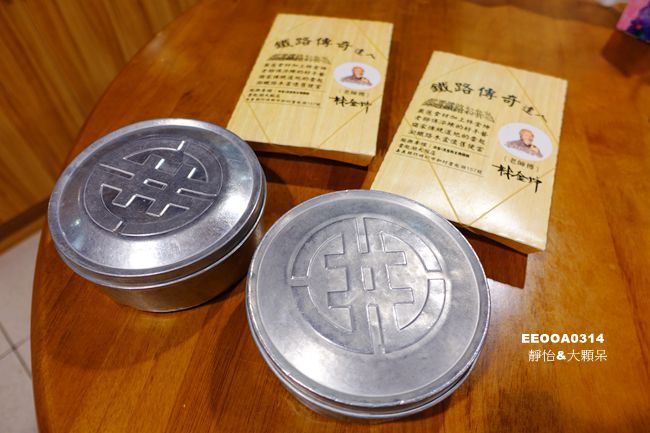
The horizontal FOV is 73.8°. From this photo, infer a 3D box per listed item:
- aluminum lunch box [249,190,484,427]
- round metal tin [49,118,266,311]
[{"bbox_3d":[0.026,0.055,0.282,0.147,0.054,0.147,2,53,0],"label":"aluminum lunch box"},{"bbox_3d":[-0.116,-0.005,0.324,0.147,0.054,0.147,1,53,-1],"label":"round metal tin"}]

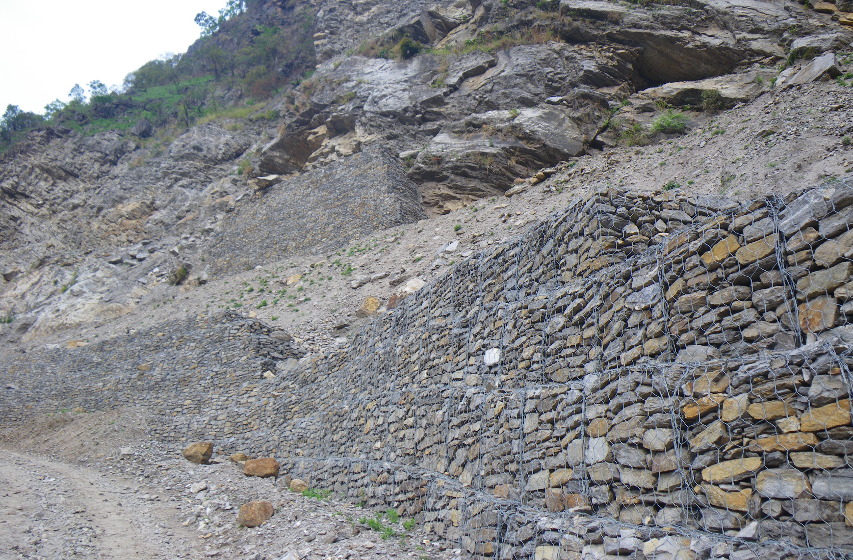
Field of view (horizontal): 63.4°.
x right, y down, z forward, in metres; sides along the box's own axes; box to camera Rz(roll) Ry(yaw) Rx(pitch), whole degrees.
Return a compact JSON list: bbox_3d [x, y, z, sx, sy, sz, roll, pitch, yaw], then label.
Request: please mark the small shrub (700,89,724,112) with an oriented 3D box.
[{"bbox_3d":[6.631,-4.162,16.000,0.556,0.556,0.473,-6,-14,24],"label":"small shrub"}]

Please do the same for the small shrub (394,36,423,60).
[{"bbox_3d":[-1.226,-15.767,47.000,1.800,1.600,1.600,0,-11,-2],"label":"small shrub"}]

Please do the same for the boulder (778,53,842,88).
[{"bbox_3d":[8.303,-4.554,15.000,1.391,0.782,0.974,-8,-15,30],"label":"boulder"}]

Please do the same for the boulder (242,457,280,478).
[{"bbox_3d":[-3.108,3.532,13.000,0.650,0.370,0.470,3,-12,-13],"label":"boulder"}]

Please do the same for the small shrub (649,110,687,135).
[{"bbox_3d":[5.282,-3.423,15.000,0.826,0.522,0.743,-5,-14,20],"label":"small shrub"}]

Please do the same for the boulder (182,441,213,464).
[{"bbox_3d":[-5.309,3.999,16.000,0.670,0.480,0.530,4,-12,-17],"label":"boulder"}]

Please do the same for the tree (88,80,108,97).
[{"bbox_3d":[-57.122,-33.213,120.000,3.652,3.104,3.286,7,-14,-27],"label":"tree"}]

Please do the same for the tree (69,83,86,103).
[{"bbox_3d":[-60.687,-32.430,120.000,3.130,4.017,2.973,7,-14,-28],"label":"tree"}]

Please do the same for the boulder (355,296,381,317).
[{"bbox_3d":[-1.325,0.595,15.500,0.560,0.430,0.450,1,-11,-5],"label":"boulder"}]

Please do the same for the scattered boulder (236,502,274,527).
[{"bbox_3d":[-2.255,3.092,9.100,0.480,0.340,0.420,3,-12,-13],"label":"scattered boulder"}]

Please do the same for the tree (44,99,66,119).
[{"bbox_3d":[-64.512,-29.735,120.000,3.826,3.834,3.443,7,-15,-29],"label":"tree"}]

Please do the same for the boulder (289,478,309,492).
[{"bbox_3d":[-2.934,4.728,15.879,0.435,0.321,0.370,2,-13,-10],"label":"boulder"}]

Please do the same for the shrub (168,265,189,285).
[{"bbox_3d":[-11.140,-0.247,31.000,0.900,0.850,0.800,4,-12,-20],"label":"shrub"}]

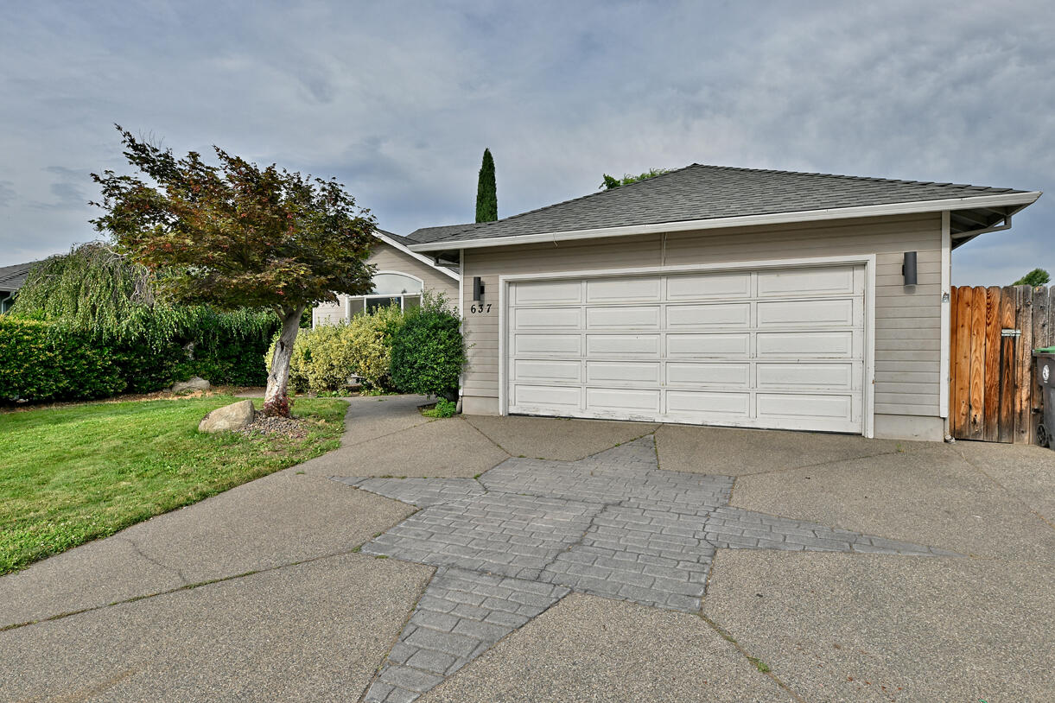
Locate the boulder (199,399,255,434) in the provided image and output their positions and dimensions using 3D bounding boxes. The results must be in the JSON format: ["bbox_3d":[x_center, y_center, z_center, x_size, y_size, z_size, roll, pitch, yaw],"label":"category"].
[{"bbox_3d":[-3.920,0.840,7.270,0.680,0.430,0.500,-1,1,-24],"label":"boulder"}]

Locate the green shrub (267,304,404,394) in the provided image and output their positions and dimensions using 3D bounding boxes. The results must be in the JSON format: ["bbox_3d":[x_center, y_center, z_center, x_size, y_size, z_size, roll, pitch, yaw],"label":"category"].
[{"bbox_3d":[-4.400,-0.070,13.100,3.100,2.000,1.500,0,1,12],"label":"green shrub"}]

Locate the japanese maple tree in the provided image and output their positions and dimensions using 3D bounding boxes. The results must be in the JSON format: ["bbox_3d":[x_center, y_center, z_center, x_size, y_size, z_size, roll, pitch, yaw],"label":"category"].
[{"bbox_3d":[-4.200,-1.130,8.300,3.850,4.250,3.400,0,1,-21],"label":"japanese maple tree"}]

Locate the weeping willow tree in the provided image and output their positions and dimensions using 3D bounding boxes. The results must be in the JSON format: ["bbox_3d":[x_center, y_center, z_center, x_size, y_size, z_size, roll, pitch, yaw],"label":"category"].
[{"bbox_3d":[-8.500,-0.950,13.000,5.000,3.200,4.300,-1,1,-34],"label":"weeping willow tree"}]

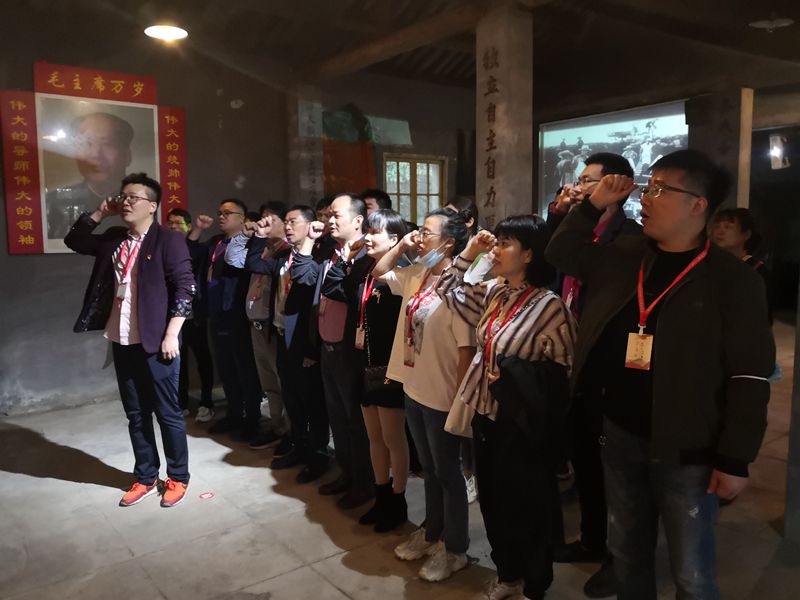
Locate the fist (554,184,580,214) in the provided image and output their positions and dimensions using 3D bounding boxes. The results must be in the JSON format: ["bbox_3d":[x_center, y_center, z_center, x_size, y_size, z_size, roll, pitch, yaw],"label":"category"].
[{"bbox_3d":[0.698,-0.419,2.600,0.100,0.115,0.100,-3,5,-28],"label":"fist"}]

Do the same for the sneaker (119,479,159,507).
[{"bbox_3d":[-1.494,1.077,3.585,0.105,0.105,0.280,2,5,28],"label":"sneaker"}]

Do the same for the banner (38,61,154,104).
[{"bbox_3d":[-2.703,-1.931,5.612,1.000,0.250,0.020,-4,6,-37],"label":"banner"}]

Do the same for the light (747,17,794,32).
[{"bbox_3d":[2.947,-2.204,4.949,0.307,0.130,0.307,-5,7,-39],"label":"light"}]

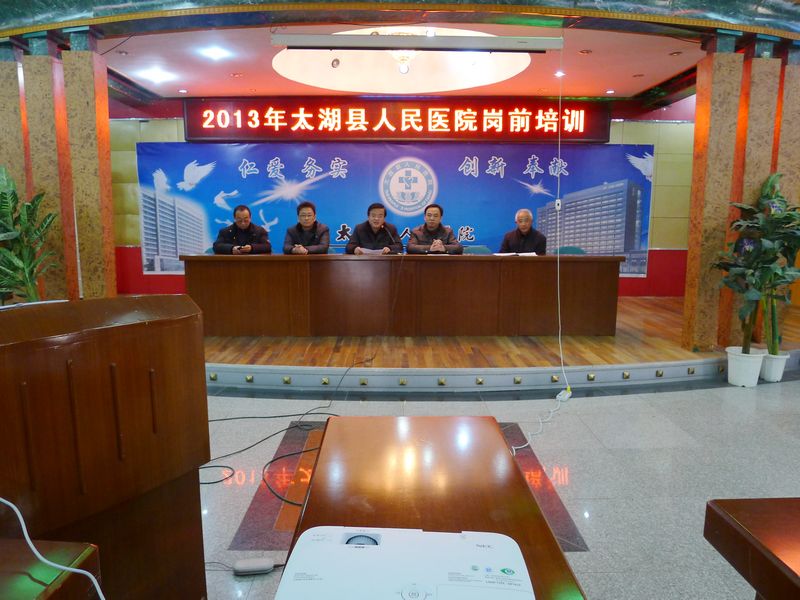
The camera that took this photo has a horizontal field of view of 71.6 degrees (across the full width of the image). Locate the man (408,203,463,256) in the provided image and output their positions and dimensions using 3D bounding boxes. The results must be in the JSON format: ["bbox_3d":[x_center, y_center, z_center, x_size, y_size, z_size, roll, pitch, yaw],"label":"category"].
[{"bbox_3d":[0.345,-0.355,5.635,0.560,1.220,0.750,0,9,0],"label":"man"}]

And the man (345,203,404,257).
[{"bbox_3d":[-0.257,-0.361,5.634,0.560,1.230,0.750,0,9,0],"label":"man"}]

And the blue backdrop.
[{"bbox_3d":[-0.058,-1.188,7.405,6.800,1.740,0.050,0,9,0],"label":"blue backdrop"}]

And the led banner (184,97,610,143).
[{"bbox_3d":[-0.032,-2.324,7.142,5.490,0.570,0.120,0,9,0],"label":"led banner"}]

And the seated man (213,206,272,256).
[{"bbox_3d":[-1.587,-0.351,5.635,0.570,1.200,0.750,0,9,0],"label":"seated man"}]

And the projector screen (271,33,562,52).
[{"bbox_3d":[0.133,-2.009,4.337,2.280,0.130,0.110,0,9,0],"label":"projector screen"}]

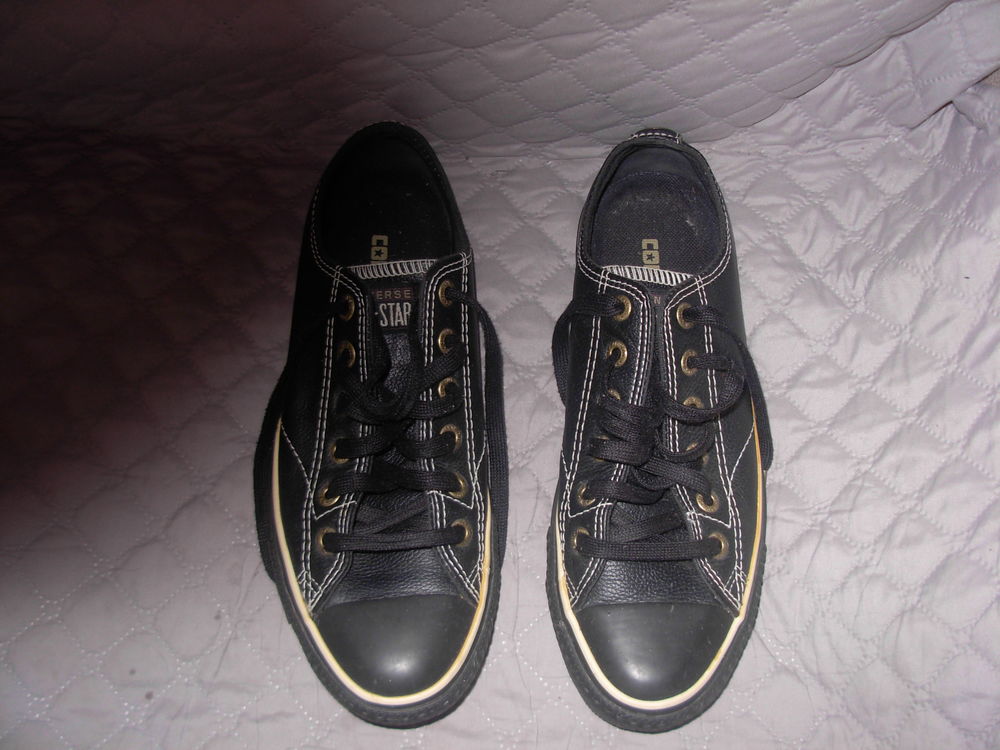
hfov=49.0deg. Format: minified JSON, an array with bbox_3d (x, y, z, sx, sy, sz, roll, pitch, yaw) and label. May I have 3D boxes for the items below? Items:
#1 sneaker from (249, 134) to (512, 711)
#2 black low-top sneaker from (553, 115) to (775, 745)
[{"bbox_3d":[-0.053,0.006,0.526,0.103,0.095,0.287,-2,60,-1],"label":"sneaker"},{"bbox_3d":[0.076,0.006,0.526,0.103,0.095,0.287,2,60,1],"label":"black low-top sneaker"}]

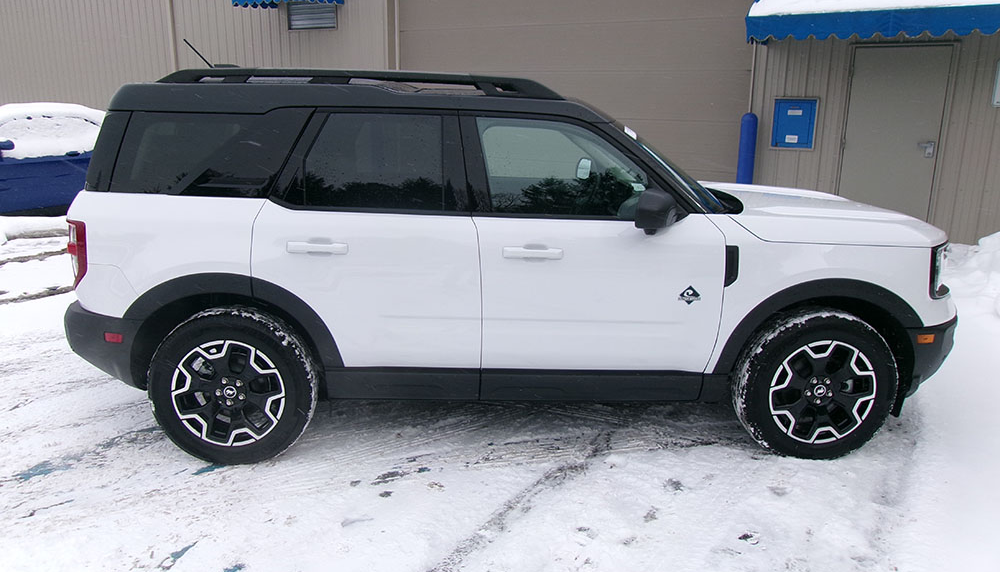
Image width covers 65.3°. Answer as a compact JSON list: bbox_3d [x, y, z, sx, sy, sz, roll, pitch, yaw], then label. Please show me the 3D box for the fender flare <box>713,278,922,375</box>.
[{"bbox_3d":[1.433,0.176,3.498,0.955,0.450,0.120,0,15,-2],"label":"fender flare"}]

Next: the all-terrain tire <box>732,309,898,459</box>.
[{"bbox_3d":[1.467,0.458,3.646,0.727,0.725,0.225,0,15,-2],"label":"all-terrain tire"}]

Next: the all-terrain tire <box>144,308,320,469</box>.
[{"bbox_3d":[-1.201,0.452,3.547,0.727,0.725,0.225,0,15,-2],"label":"all-terrain tire"}]

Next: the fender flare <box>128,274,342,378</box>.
[{"bbox_3d":[-1.157,0.156,3.394,0.945,0.450,0.115,0,15,-2],"label":"fender flare"}]

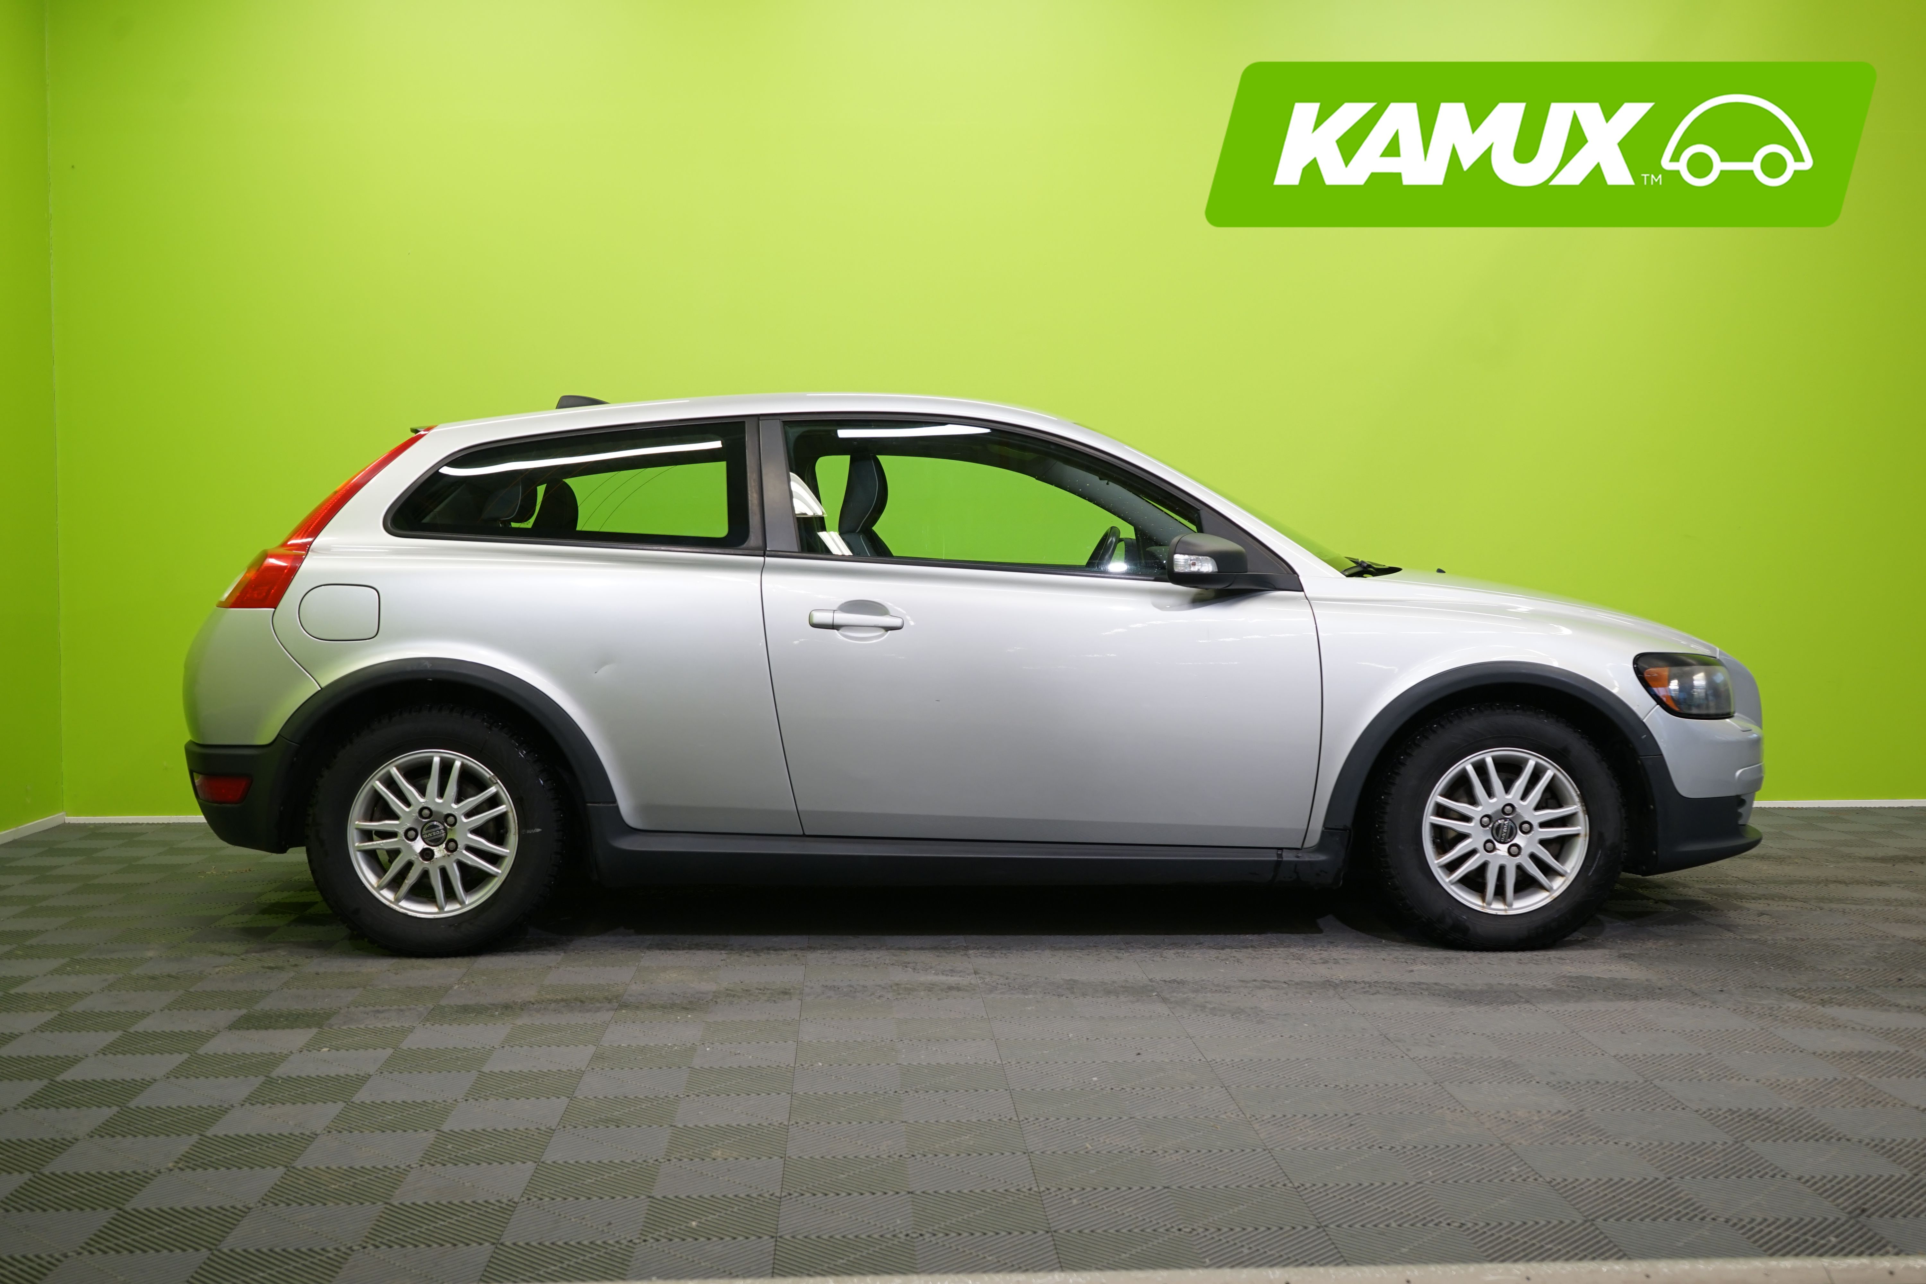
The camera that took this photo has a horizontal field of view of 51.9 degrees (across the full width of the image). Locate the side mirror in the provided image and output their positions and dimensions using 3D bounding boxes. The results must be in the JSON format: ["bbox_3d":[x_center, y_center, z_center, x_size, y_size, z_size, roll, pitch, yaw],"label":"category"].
[{"bbox_3d":[0.587,-0.197,4.787,0.190,0.140,0.215,0,3,-1],"label":"side mirror"}]

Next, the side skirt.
[{"bbox_3d":[0.012,0.502,4.915,1.865,0.213,0.120,0,3,-1],"label":"side skirt"}]

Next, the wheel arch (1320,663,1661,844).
[{"bbox_3d":[1.297,0.273,4.913,0.850,0.450,0.120,0,3,-1],"label":"wheel arch"}]

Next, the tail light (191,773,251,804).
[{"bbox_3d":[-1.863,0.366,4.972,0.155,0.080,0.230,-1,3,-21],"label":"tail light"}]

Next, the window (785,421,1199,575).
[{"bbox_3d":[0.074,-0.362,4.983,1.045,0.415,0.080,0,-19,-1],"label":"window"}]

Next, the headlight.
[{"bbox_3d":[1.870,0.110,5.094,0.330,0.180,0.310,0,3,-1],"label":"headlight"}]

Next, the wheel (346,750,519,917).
[{"bbox_3d":[-1.297,0.467,4.924,0.418,0.418,0.175,0,3,-1],"label":"wheel"}]

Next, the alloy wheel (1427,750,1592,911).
[{"bbox_3d":[1.343,0.466,4.983,0.418,0.418,0.175,0,3,-1],"label":"alloy wheel"}]

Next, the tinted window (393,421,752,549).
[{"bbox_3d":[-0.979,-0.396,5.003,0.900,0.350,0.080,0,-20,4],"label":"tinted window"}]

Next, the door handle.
[{"bbox_3d":[-0.259,-0.054,4.831,0.235,0.056,0.050,0,3,-1],"label":"door handle"}]

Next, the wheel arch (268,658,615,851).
[{"bbox_3d":[-1.270,0.274,4.856,0.838,0.472,0.120,0,3,-1],"label":"wheel arch"}]

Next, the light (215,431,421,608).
[{"bbox_3d":[-1.633,-0.307,4.978,0.500,0.450,0.270,0,3,-1],"label":"light"}]

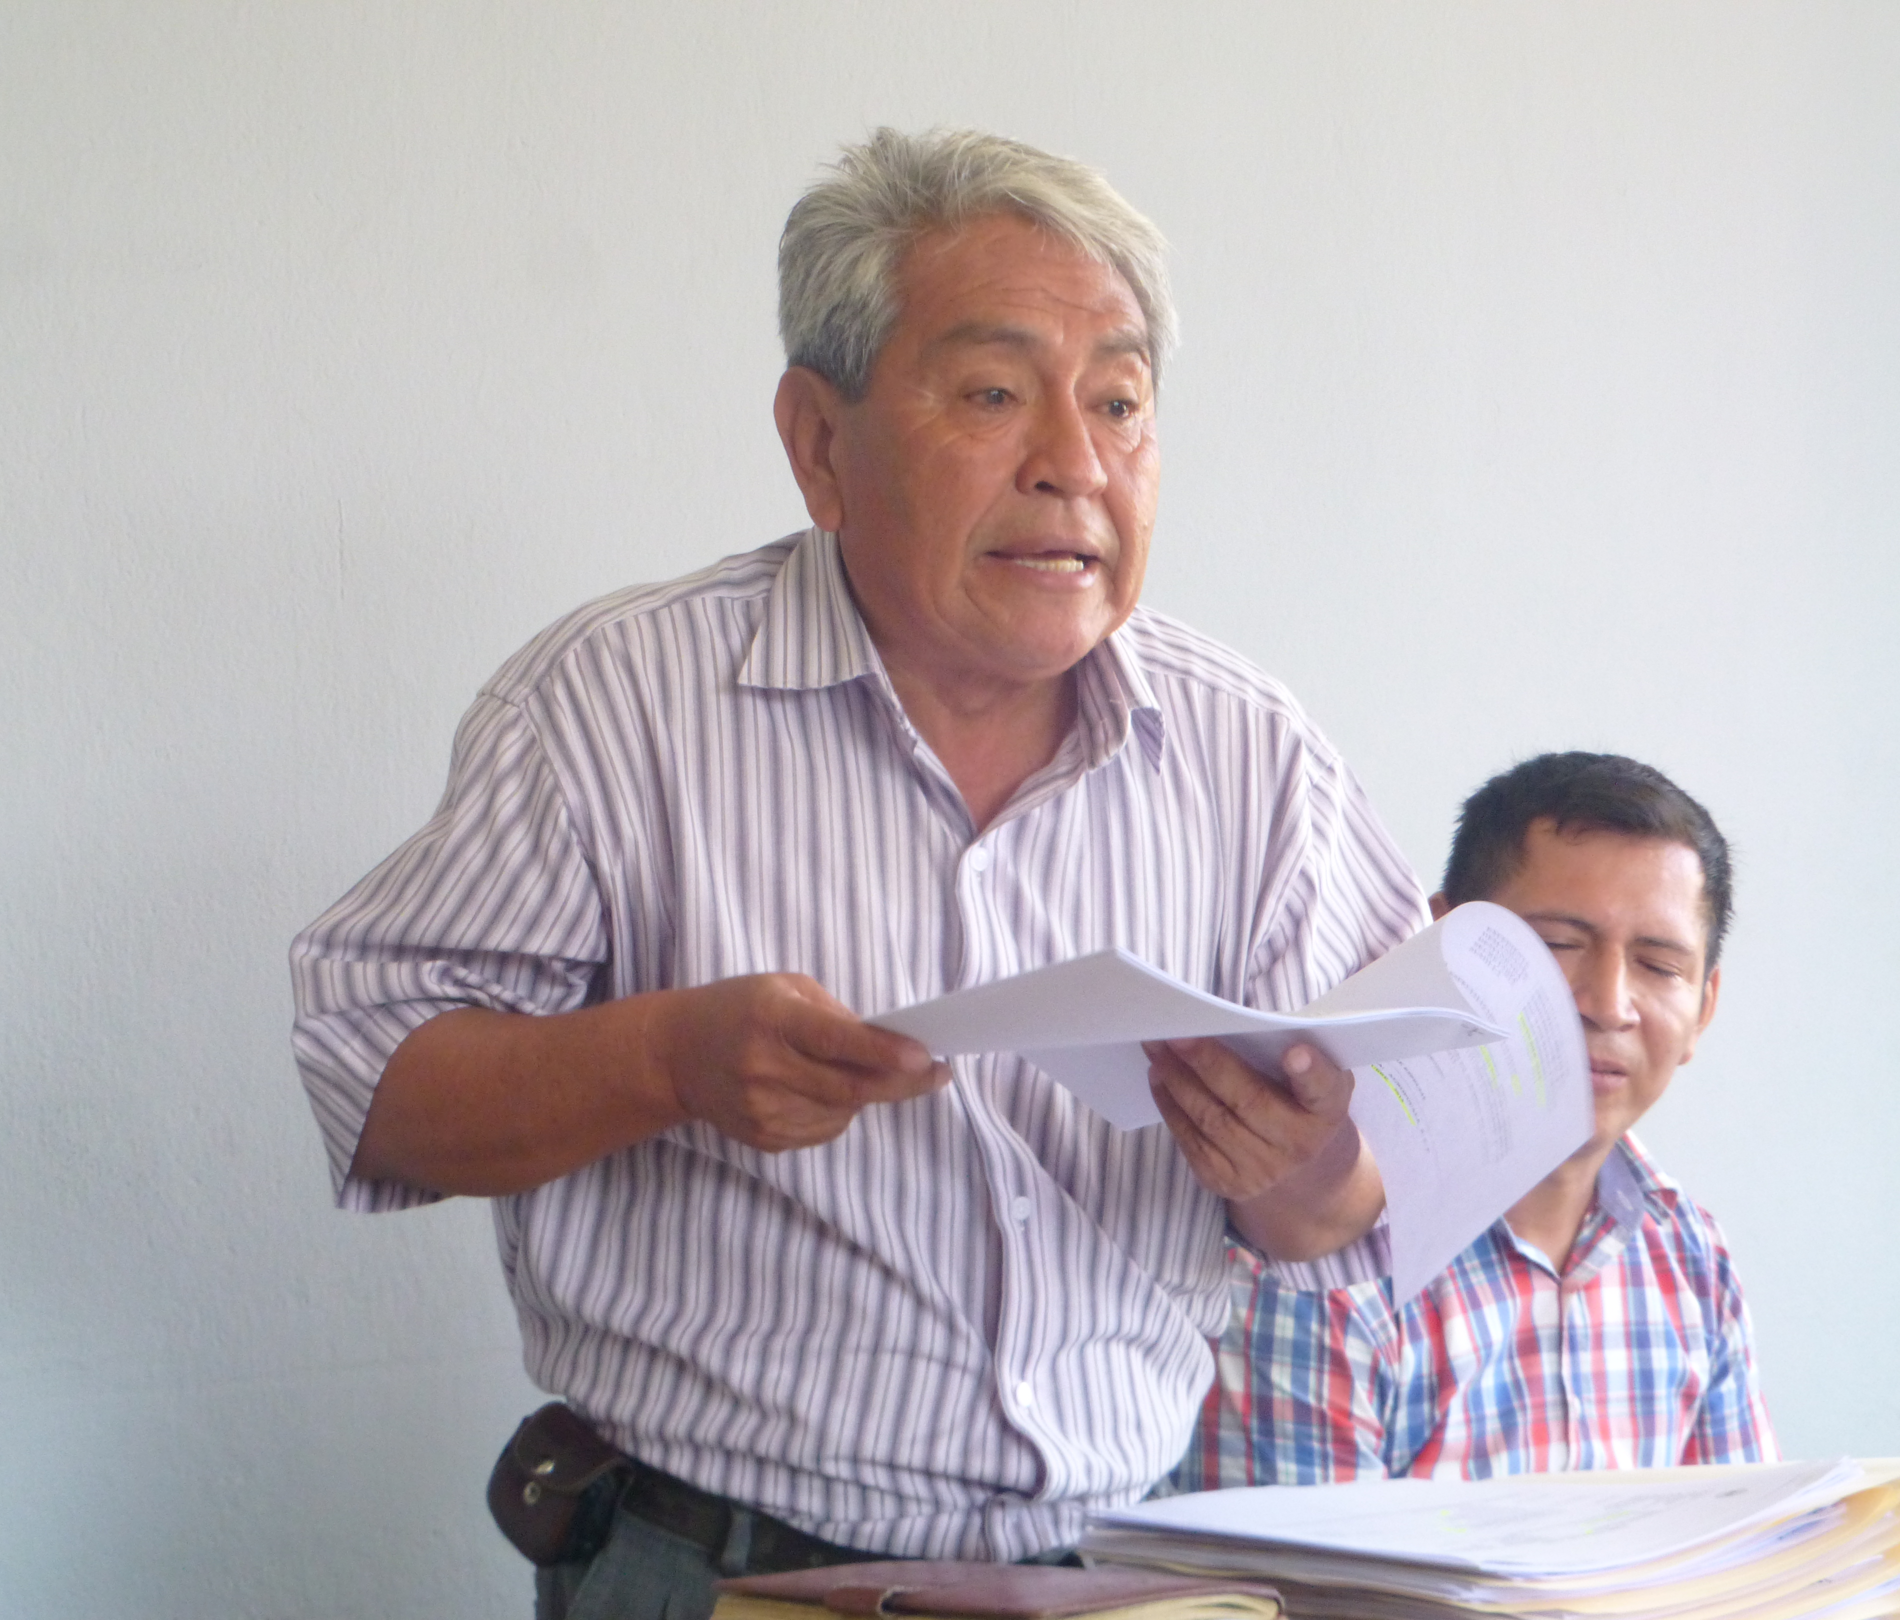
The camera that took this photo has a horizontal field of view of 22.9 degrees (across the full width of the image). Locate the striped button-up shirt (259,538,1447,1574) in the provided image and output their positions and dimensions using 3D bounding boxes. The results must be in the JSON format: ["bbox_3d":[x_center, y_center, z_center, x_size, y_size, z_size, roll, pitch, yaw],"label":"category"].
[{"bbox_3d":[-0.040,0.108,2.170,0.550,0.490,0.360,0,5,-27],"label":"striped button-up shirt"}]

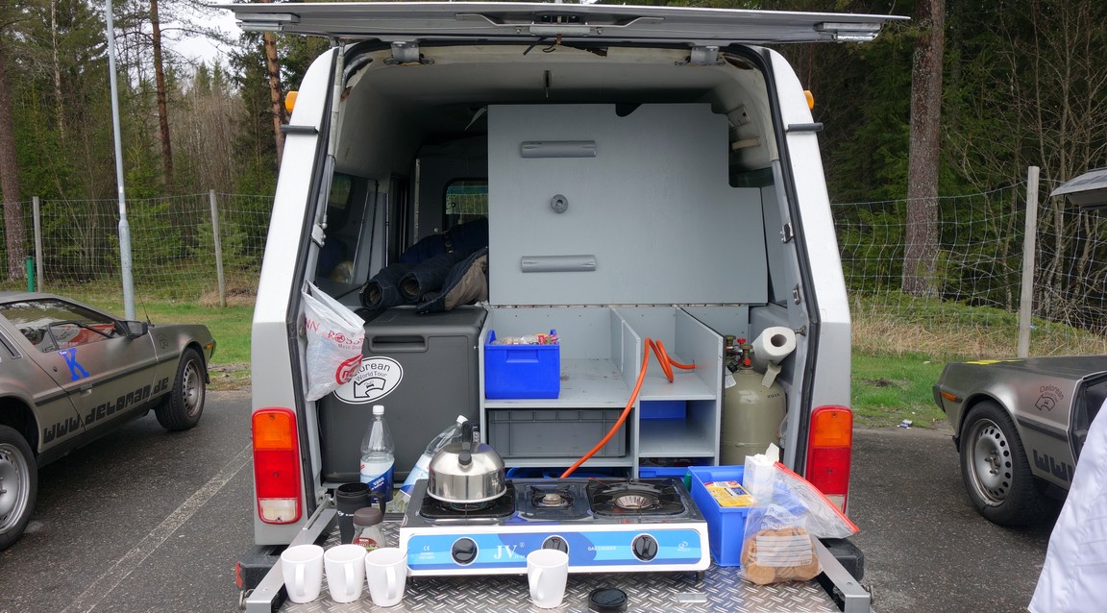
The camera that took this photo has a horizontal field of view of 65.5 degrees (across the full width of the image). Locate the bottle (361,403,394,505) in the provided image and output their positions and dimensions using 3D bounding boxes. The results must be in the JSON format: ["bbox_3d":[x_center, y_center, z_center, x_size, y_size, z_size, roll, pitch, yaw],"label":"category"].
[{"bbox_3d":[-0.477,0.422,2.339,0.091,0.308,0.091,0,7,-2],"label":"bottle"}]

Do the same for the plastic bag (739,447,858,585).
[{"bbox_3d":[0.540,0.470,1.900,0.250,0.260,0.130,0,6,5],"label":"plastic bag"}]

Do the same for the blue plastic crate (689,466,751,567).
[{"bbox_3d":[0.479,0.526,2.192,0.200,0.146,0.310,0,7,-5],"label":"blue plastic crate"}]

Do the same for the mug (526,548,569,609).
[{"bbox_3d":[-0.019,0.561,1.754,0.087,0.096,0.116,3,6,25],"label":"mug"}]

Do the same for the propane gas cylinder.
[{"bbox_3d":[0.586,0.349,2.630,0.229,0.465,0.229,0,7,-2],"label":"propane gas cylinder"}]

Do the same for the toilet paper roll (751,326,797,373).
[{"bbox_3d":[0.621,0.122,2.440,0.095,0.095,0.096,6,-31,-10],"label":"toilet paper roll"}]

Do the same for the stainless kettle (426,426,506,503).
[{"bbox_3d":[-0.208,0.357,2.053,0.190,0.165,0.195,0,6,-5],"label":"stainless kettle"}]

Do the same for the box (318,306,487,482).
[{"bbox_3d":[-0.443,0.254,2.668,0.470,0.455,0.420,0,7,-2],"label":"box"}]

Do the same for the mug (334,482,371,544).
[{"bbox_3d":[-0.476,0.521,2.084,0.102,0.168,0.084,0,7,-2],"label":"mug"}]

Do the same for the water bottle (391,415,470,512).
[{"bbox_3d":[-0.319,0.427,2.310,0.090,0.308,0.090,32,-8,-3],"label":"water bottle"}]

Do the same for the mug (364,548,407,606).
[{"bbox_3d":[-0.353,0.587,1.840,0.090,0.101,0.112,-2,7,-20],"label":"mug"}]

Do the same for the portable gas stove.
[{"bbox_3d":[-0.002,0.534,2.095,0.700,0.145,0.340,0,7,-3],"label":"portable gas stove"}]

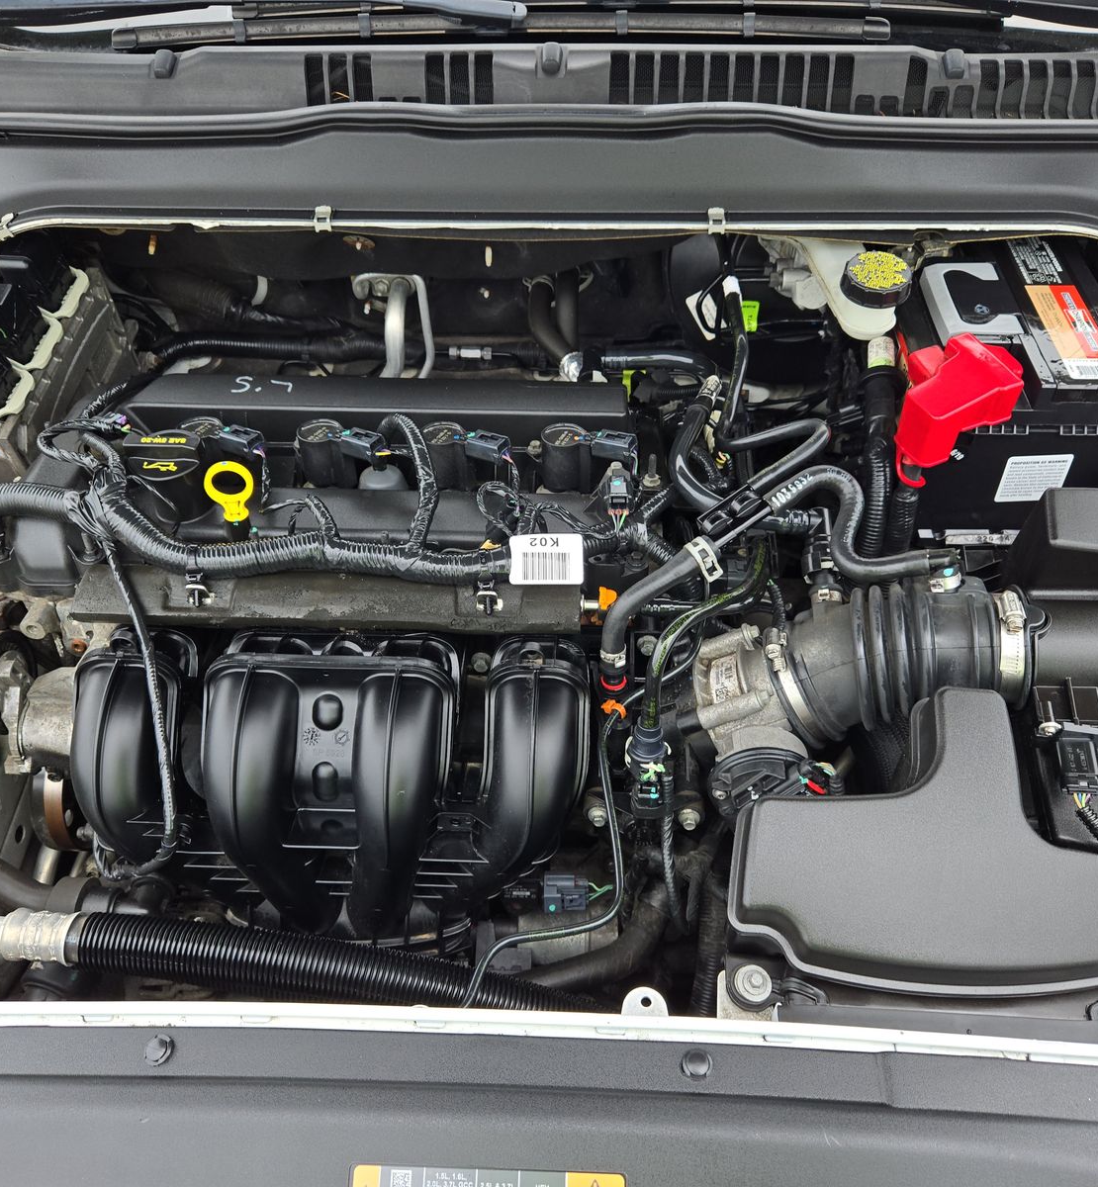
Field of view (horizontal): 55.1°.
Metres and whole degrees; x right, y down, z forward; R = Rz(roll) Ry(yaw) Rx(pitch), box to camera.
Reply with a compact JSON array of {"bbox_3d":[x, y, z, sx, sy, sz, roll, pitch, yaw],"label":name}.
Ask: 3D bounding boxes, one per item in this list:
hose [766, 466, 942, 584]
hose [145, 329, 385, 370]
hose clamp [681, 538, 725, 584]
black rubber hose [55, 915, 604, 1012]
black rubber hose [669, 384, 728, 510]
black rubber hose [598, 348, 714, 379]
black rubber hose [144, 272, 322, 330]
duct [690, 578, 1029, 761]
[{"bbox_3d":[0.206,-0.049,0.715,0.125,0.050,0.085,1,46,1],"label":"hose"},{"bbox_3d":[-0.251,-0.219,0.937,0.213,0.036,0.036,1,46,1],"label":"hose"},{"bbox_3d":[0.111,-0.023,0.750,0.017,0.030,0.030,-30,50,0],"label":"hose clamp"},{"bbox_3d":[-0.133,0.231,0.638,0.305,0.042,0.042,10,46,-2],"label":"black rubber hose"},{"bbox_3d":[0.116,-0.114,0.820,0.046,0.075,0.085,2,46,3],"label":"black rubber hose"},{"bbox_3d":[0.090,-0.192,0.881,0.105,0.026,0.036,1,46,1],"label":"black rubber hose"},{"bbox_3d":[-0.314,-0.290,1.045,0.175,0.038,0.042,13,47,0],"label":"black rubber hose"},{"bbox_3d":[0.207,0.051,0.710,0.205,0.098,0.100,-7,46,-6],"label":"duct"}]

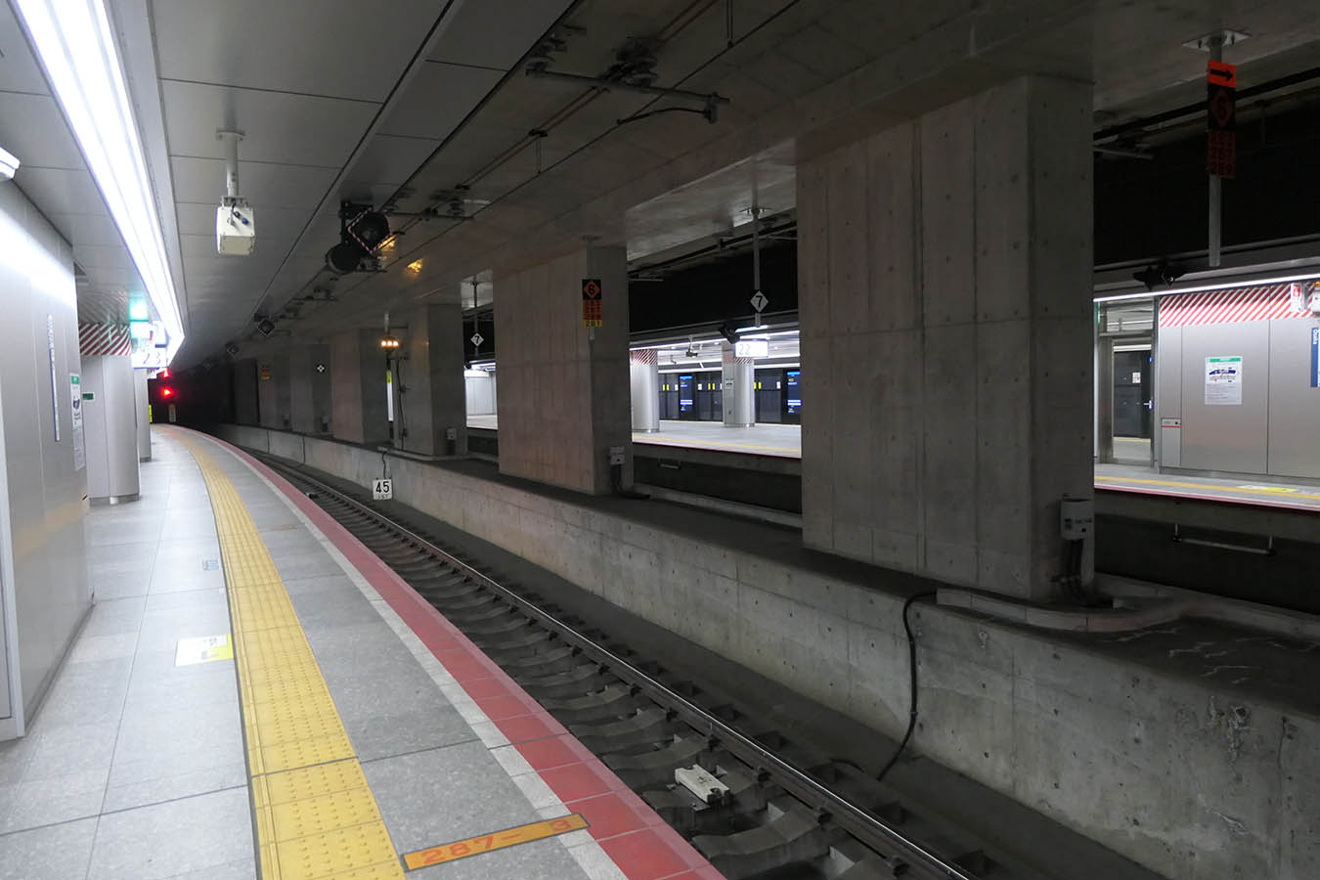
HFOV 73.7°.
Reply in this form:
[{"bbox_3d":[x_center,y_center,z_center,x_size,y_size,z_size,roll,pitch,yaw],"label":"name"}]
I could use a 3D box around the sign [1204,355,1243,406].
[{"bbox_3d":[8.034,-0.843,12.543,0.020,0.720,0.520,-3,4,-28],"label":"sign"}]

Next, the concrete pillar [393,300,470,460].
[{"bbox_3d":[-6.709,-1.641,25.355,0.933,4.040,4.504,-3,4,-28],"label":"concrete pillar"}]

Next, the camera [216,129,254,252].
[{"bbox_3d":[-1.972,-1.147,4.063,0.160,0.530,0.420,-3,4,-28],"label":"camera"}]

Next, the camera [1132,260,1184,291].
[{"bbox_3d":[6.287,-2.071,11.108,0.420,0.360,0.460,-3,4,-28],"label":"camera"}]

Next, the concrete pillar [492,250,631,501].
[{"bbox_3d":[-1.977,-1.232,16.643,0.723,4.040,4.876,-3,4,-28],"label":"concrete pillar"}]

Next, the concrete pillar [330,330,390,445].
[{"bbox_3d":[-11.628,-2.042,34.009,1.066,4.040,6.081,-3,4,-30],"label":"concrete pillar"}]

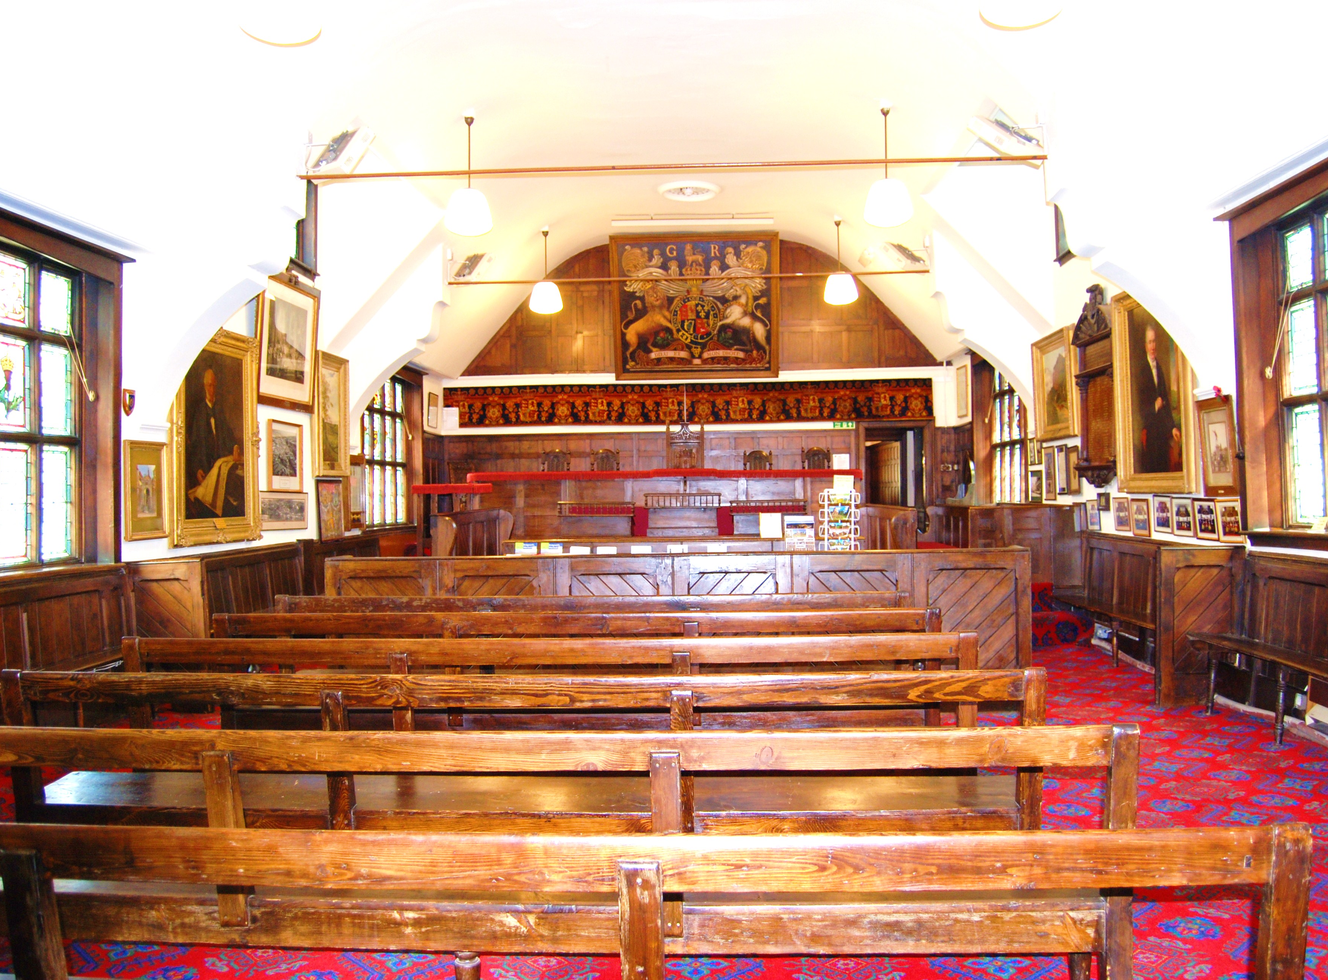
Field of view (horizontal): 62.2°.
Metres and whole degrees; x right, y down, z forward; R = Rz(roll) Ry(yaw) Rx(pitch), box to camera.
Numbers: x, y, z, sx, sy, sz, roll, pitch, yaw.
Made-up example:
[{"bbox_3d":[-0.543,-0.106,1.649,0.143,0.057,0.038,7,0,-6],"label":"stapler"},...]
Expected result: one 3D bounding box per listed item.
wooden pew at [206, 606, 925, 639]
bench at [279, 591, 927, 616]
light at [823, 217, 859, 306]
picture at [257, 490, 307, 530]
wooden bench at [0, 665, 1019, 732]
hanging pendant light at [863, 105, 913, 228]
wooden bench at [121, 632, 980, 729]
[{"bbox_3d":[-0.431,1.026,5.550,3.547,0.886,0.550,-1,1,3],"label":"wooden pew"},{"bbox_3d":[-0.406,1.017,6.348,3.547,0.885,0.550,-1,1,3],"label":"bench"},{"bbox_3d":[2.095,-2.726,13.020,0.433,1.017,0.433,-1,1,3],"label":"light"},{"bbox_3d":[-3.211,0.176,9.255,0.030,0.314,1.000,-1,1,3],"label":"picture"},{"bbox_3d":[-0.491,1.044,3.912,3.531,0.886,0.550,-1,1,3],"label":"wooden bench"},{"bbox_3d":[1.877,-2.719,9.191,0.426,1.000,0.426,-1,1,3],"label":"hanging pendant light"},{"bbox_3d":[-0.478,1.032,4.717,3.525,0.892,0.550,-1,1,3],"label":"wooden bench"}]

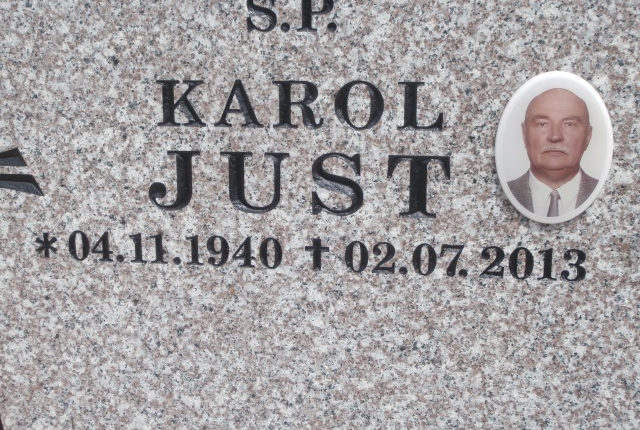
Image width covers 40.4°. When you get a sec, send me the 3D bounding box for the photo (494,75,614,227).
[{"bbox_3d":[0.183,-0.052,0.681,0.090,0.120,0.010,3,9,10],"label":"photo"}]

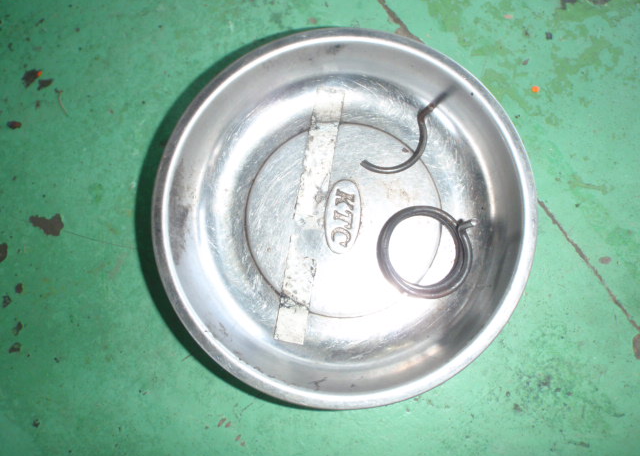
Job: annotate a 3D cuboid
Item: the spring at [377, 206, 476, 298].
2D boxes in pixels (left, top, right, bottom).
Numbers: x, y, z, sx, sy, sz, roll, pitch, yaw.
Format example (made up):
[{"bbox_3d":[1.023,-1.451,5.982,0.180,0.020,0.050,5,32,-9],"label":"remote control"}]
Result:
[{"bbox_3d":[0.045,0.010,0.223,0.041,0.011,0.038,0,89,2],"label":"spring"}]

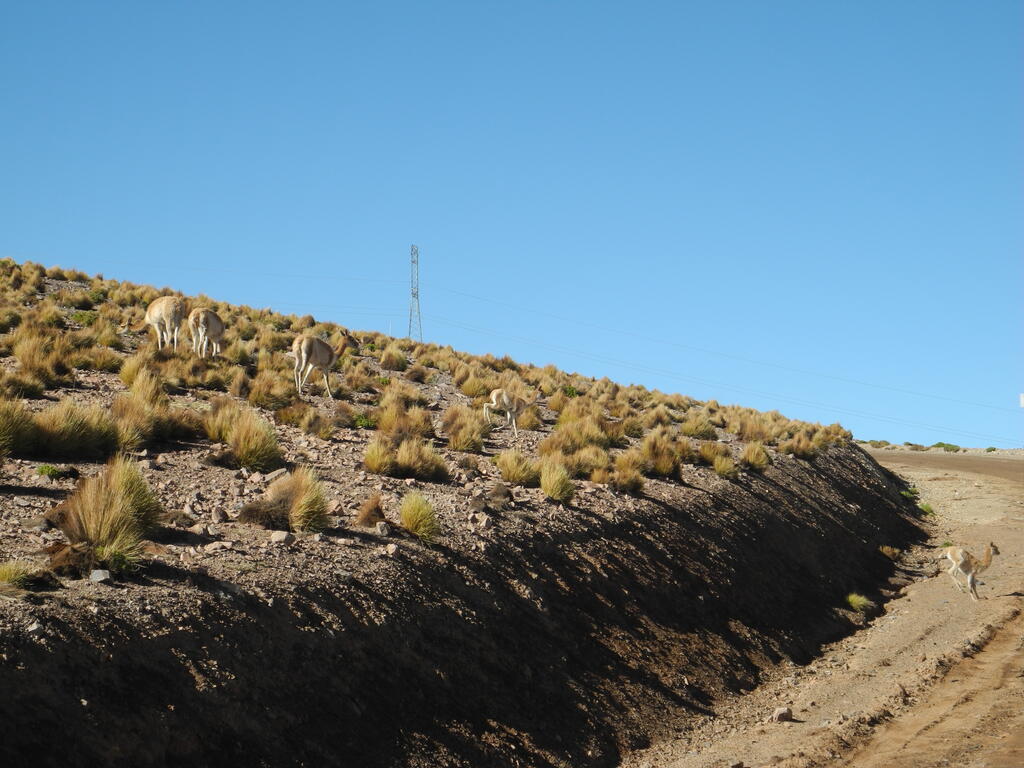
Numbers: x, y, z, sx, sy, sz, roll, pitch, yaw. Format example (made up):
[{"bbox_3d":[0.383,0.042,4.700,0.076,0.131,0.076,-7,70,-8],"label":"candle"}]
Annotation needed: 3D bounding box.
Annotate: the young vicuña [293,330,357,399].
[{"bbox_3d":[-2.703,-0.275,40.300,0.400,1.000,1.150,-1,-2,41],"label":"young vicuña"}]

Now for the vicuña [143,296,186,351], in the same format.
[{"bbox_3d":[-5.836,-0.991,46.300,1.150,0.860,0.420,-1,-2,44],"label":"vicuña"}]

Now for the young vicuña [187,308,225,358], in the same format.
[{"bbox_3d":[-5.070,-0.833,46.300,0.380,0.820,1.080,-1,-1,25],"label":"young vicuña"}]

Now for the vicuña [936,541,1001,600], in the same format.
[{"bbox_3d":[6.992,2.873,42.500,0.950,0.890,0.290,0,-1,-10],"label":"vicuña"}]

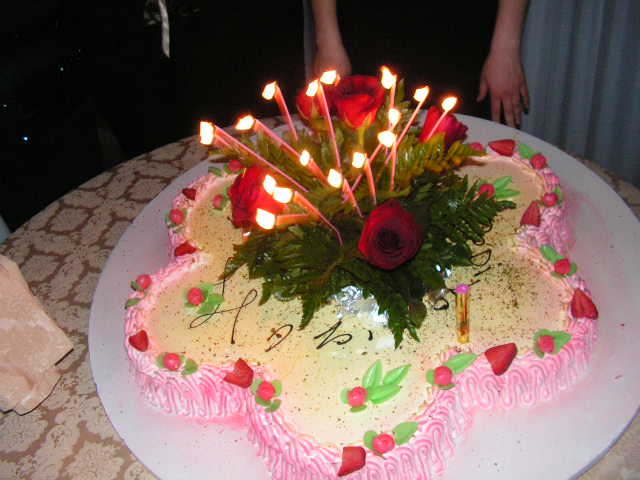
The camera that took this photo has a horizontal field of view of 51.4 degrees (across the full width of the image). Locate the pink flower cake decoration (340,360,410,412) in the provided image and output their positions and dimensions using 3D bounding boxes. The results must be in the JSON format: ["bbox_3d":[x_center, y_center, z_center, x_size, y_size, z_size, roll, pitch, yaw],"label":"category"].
[{"bbox_3d":[0.066,0.160,0.770,0.083,0.020,0.048,-22,44,-12],"label":"pink flower cake decoration"}]

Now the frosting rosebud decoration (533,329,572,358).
[{"bbox_3d":[0.248,0.110,0.710,0.038,0.018,0.031,-18,44,-8],"label":"frosting rosebud decoration"}]

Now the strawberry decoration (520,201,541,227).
[{"bbox_3d":[0.279,-0.034,0.880,0.024,0.014,0.038,9,46,20],"label":"strawberry decoration"}]

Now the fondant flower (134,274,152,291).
[{"bbox_3d":[-0.247,0.060,0.935,0.022,0.022,0.022,-11,43,0],"label":"fondant flower"}]

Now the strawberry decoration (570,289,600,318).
[{"bbox_3d":[0.295,0.071,0.742,0.030,0.018,0.038,4,50,3],"label":"strawberry decoration"}]

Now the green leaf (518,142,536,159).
[{"bbox_3d":[0.296,-0.128,0.950,0.020,0.012,0.028,-30,47,-20],"label":"green leaf"}]

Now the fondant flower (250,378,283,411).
[{"bbox_3d":[-0.065,0.177,0.778,0.034,0.020,0.041,-6,43,5],"label":"fondant flower"}]

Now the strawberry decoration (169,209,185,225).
[{"bbox_3d":[-0.209,-0.034,0.970,0.020,0.017,0.020,-12,43,-2],"label":"strawberry decoration"}]

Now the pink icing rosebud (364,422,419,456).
[{"bbox_3d":[0.071,0.201,0.666,0.051,0.018,0.027,-15,43,-5],"label":"pink icing rosebud"}]

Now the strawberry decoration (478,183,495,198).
[{"bbox_3d":[0.232,-0.069,0.923,0.021,0.018,0.021,2,44,12],"label":"strawberry decoration"}]

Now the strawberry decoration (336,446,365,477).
[{"bbox_3d":[0.031,0.237,0.709,0.028,0.017,0.037,25,53,32],"label":"strawberry decoration"}]

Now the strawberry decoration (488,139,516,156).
[{"bbox_3d":[0.272,-0.138,0.992,0.038,0.014,0.025,7,46,18],"label":"strawberry decoration"}]

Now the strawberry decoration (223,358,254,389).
[{"bbox_3d":[-0.090,0.148,0.737,0.034,0.018,0.034,2,56,18],"label":"strawberry decoration"}]

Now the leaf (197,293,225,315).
[{"bbox_3d":[-0.138,0.080,0.843,0.032,0.006,0.022,-27,45,-18],"label":"leaf"}]

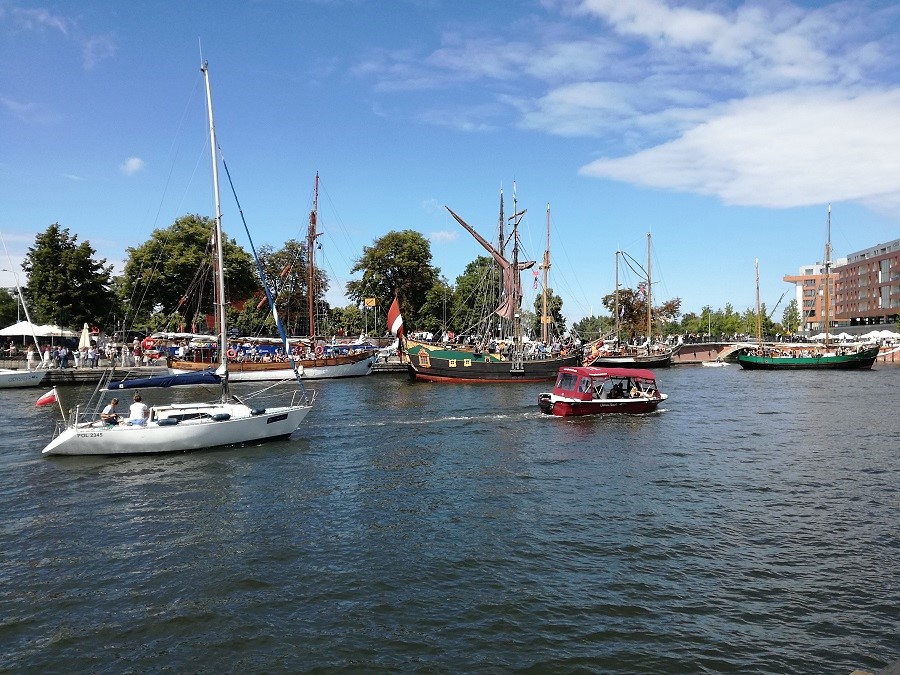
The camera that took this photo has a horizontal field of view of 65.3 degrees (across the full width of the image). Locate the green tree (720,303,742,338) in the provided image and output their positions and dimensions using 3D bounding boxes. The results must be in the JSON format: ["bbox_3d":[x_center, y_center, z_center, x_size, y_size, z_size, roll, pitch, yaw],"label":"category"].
[{"bbox_3d":[54.135,-2.861,135.000,4.620,7.740,4.620,0,0,0],"label":"green tree"}]

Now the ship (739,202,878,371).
[{"bbox_3d":[39.000,-5.324,76.500,15.300,17.600,4.200,0,0,-6],"label":"ship"}]

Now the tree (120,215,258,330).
[{"bbox_3d":[-29.316,-6.051,79.000,15.500,15.582,14.500,0,0,0],"label":"tree"}]

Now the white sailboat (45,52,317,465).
[{"bbox_3d":[-7.500,-2.494,20.400,7.500,11.300,2.500,0,0,-29],"label":"white sailboat"}]

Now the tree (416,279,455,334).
[{"bbox_3d":[-2.004,-3.168,97.000,5.251,9.970,5.251,0,0,0],"label":"tree"}]

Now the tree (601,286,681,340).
[{"bbox_3d":[31.750,-3.298,117.000,13.000,10.403,11.500,0,0,0],"label":"tree"}]

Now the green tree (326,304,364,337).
[{"bbox_3d":[-14.142,-1.942,95.000,5.140,5.050,5.140,0,0,0],"label":"green tree"}]

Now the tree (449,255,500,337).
[{"bbox_3d":[3.669,-5.054,101.000,8.000,13.776,8.000,0,0,0],"label":"tree"}]

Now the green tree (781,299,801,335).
[{"bbox_3d":[76.637,-3.449,158.000,4.501,10.657,4.501,0,0,0],"label":"green tree"}]

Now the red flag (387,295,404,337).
[{"bbox_3d":[-4.300,-1.580,55.500,1.400,3.200,0.400,0,0,-3],"label":"red flag"}]

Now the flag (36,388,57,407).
[{"bbox_3d":[-10.630,1.580,18.500,0.480,0.450,0.120,0,0,-30],"label":"flag"}]

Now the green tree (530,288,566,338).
[{"bbox_3d":[16.557,-3.662,118.000,6.220,9.150,6.220,0,0,0],"label":"green tree"}]

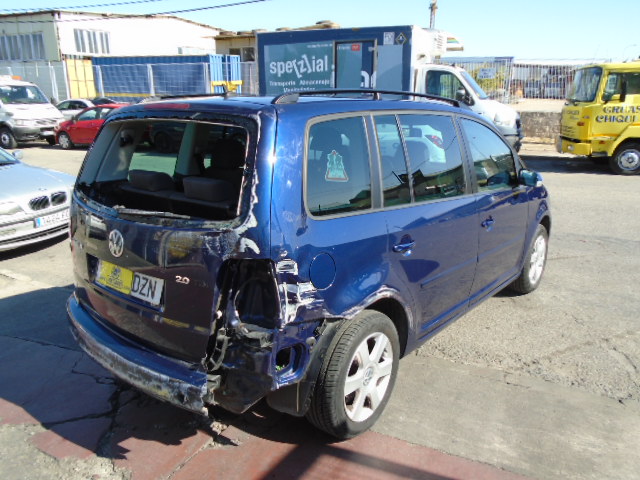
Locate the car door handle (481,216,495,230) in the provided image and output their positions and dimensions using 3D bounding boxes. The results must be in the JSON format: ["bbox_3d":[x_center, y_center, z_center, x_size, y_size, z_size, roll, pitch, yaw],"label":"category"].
[{"bbox_3d":[1.054,-0.103,3.027,0.048,0.055,0.195,13,19,38],"label":"car door handle"}]

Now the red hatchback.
[{"bbox_3d":[-7.000,-3.770,16.100,4.120,1.455,1.730,6,17,18],"label":"red hatchback"}]

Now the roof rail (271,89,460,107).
[{"bbox_3d":[0.368,-0.738,2.549,0.070,0.100,1.770,13,19,38],"label":"roof rail"}]

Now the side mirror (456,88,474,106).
[{"bbox_3d":[3.451,-3.379,11.400,0.250,0.380,0.280,7,17,21],"label":"side mirror"}]

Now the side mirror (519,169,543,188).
[{"bbox_3d":[1.475,-0.431,3.370,0.195,0.145,0.115,13,19,38],"label":"side mirror"}]

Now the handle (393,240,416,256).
[{"bbox_3d":[0.394,0.039,2.241,0.048,0.055,0.195,13,19,38],"label":"handle"}]

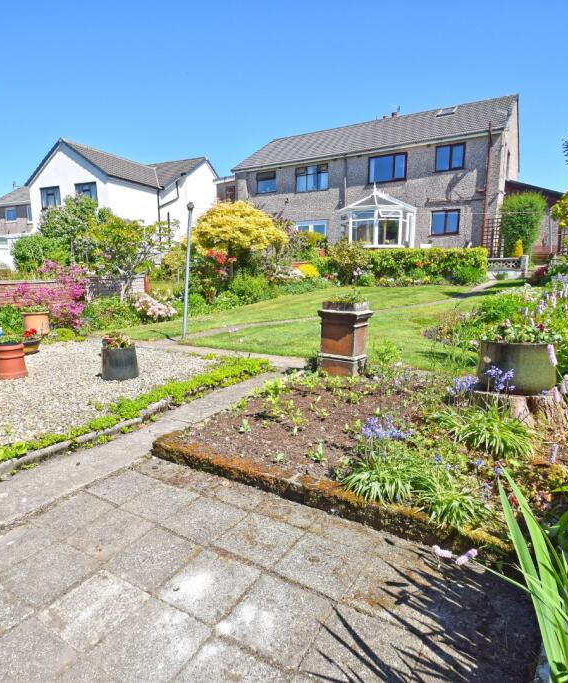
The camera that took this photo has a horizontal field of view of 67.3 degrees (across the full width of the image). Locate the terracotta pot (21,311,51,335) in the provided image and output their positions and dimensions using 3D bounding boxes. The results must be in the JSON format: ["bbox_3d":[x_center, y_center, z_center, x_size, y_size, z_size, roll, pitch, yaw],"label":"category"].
[{"bbox_3d":[-4.880,-0.355,8.390,0.475,0.450,0.475,0,9,0],"label":"terracotta pot"}]

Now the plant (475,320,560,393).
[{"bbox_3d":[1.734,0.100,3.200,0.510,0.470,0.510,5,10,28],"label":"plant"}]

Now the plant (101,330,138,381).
[{"bbox_3d":[-1.819,0.160,4.740,0.330,0.470,0.330,-7,12,-35],"label":"plant"}]

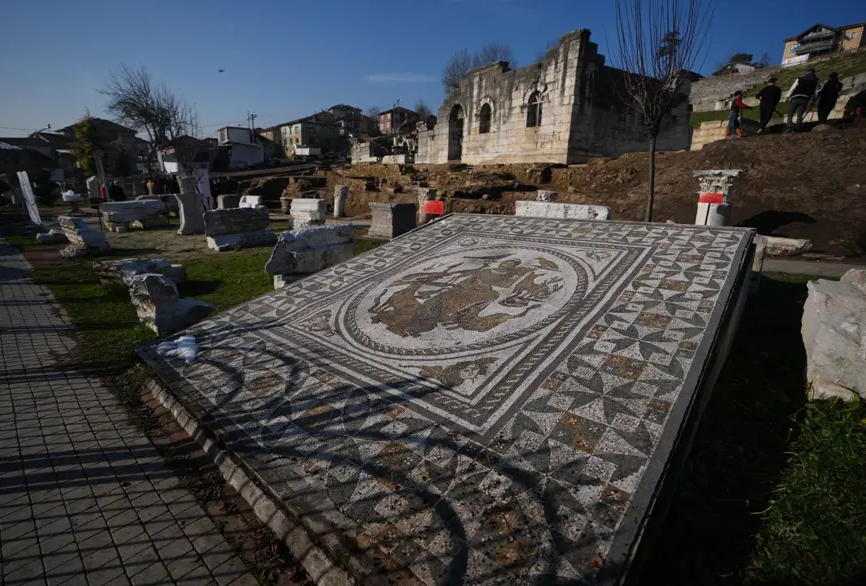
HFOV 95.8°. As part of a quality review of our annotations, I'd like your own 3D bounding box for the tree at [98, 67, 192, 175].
[{"bbox_3d":[-18.790,-10.542,26.000,4.800,7.800,4.600,-9,18,-37],"label":"tree"}]

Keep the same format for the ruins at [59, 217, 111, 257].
[{"bbox_3d":[-8.148,-1.313,9.166,0.829,0.870,0.642,9,18,28],"label":"ruins"}]

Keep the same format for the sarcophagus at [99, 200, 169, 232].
[{"bbox_3d":[-11.510,-2.964,15.166,0.850,1.020,1.950,13,19,40],"label":"sarcophagus"}]

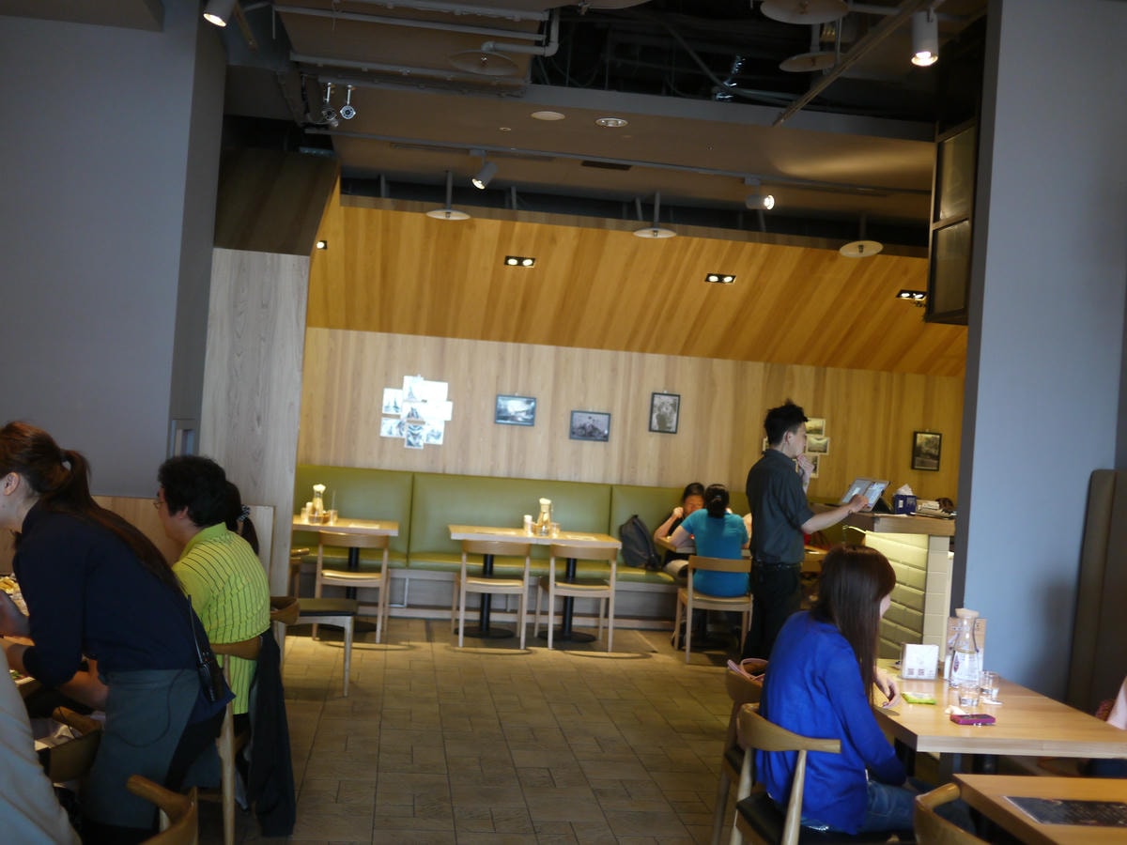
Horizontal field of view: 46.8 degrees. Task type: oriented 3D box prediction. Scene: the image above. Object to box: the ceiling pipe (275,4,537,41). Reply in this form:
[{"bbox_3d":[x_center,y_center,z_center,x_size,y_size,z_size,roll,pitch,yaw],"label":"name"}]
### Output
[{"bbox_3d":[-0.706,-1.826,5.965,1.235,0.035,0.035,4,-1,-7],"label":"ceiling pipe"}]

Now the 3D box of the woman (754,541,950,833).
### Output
[{"bbox_3d":[0.833,0.948,3.606,0.720,1.220,0.460,4,-1,-17],"label":"woman"}]

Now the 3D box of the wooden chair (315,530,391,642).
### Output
[{"bbox_3d":[-1.469,1.130,9.106,0.480,0.720,0.540,4,-1,-7],"label":"wooden chair"}]

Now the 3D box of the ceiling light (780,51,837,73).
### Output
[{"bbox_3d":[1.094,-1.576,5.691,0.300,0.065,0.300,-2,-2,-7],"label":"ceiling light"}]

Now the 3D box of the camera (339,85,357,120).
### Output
[{"bbox_3d":[-1.122,-1.660,6.781,0.090,0.170,0.150,4,-1,-10],"label":"camera"}]

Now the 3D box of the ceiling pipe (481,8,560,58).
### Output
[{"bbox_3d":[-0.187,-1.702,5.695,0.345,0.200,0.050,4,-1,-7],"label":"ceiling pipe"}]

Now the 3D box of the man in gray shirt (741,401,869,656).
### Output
[{"bbox_3d":[1.580,0.792,8.699,0.700,1.800,0.520,4,-1,-21],"label":"man in gray shirt"}]

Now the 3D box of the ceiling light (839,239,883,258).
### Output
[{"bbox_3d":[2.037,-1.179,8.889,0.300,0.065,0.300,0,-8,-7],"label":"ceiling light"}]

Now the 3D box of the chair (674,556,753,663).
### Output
[{"bbox_3d":[1.073,1.310,9.190,0.480,0.710,0.540,4,-1,0],"label":"chair"}]

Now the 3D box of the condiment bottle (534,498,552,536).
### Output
[{"bbox_3d":[-0.142,0.708,9.744,0.105,0.265,0.105,4,-1,-7],"label":"condiment bottle"}]

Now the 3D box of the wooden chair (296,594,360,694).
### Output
[{"bbox_3d":[-1.420,1.089,7.250,0.520,0.740,0.550,4,-1,-7],"label":"wooden chair"}]

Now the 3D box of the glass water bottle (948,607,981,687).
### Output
[{"bbox_3d":[1.356,0.752,4.371,0.100,0.258,0.100,4,-1,-7],"label":"glass water bottle"}]

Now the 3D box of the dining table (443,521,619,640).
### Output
[{"bbox_3d":[-0.244,1.206,9.728,1.230,0.740,0.780,4,-1,-7],"label":"dining table"}]

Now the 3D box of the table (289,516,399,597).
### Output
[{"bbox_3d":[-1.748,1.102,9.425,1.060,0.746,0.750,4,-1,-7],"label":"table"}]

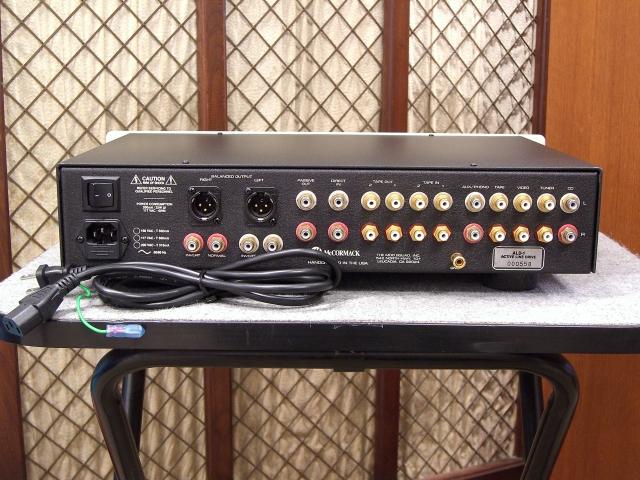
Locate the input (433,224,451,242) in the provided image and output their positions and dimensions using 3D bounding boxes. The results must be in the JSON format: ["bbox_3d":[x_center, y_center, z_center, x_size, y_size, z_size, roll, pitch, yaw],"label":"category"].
[{"bbox_3d":[0.098,-0.004,0.675,0.015,0.015,0.013,0,12,-1],"label":"input"}]

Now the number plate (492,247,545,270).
[{"bbox_3d":[0.161,0.015,0.688,0.042,0.019,0.002,0,13,-1],"label":"number plate"}]

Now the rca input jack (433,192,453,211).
[{"bbox_3d":[0.099,-0.029,0.677,0.015,0.015,0.012,1,12,0],"label":"rca input jack"}]

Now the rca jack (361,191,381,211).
[{"bbox_3d":[0.040,-0.030,0.671,0.015,0.015,0.013,0,13,-1],"label":"rca jack"}]

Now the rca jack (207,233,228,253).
[{"bbox_3d":[-0.083,0.004,0.679,0.016,0.016,0.011,0,13,-1],"label":"rca jack"}]

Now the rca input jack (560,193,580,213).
[{"bbox_3d":[0.201,-0.029,0.678,0.016,0.016,0.011,1,12,0],"label":"rca input jack"}]

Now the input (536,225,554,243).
[{"bbox_3d":[0.180,-0.004,0.676,0.015,0.015,0.013,0,12,-1],"label":"input"}]

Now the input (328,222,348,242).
[{"bbox_3d":[0.015,-0.005,0.682,0.016,0.016,0.011,1,12,0],"label":"input"}]

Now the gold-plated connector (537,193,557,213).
[{"bbox_3d":[0.181,-0.029,0.673,0.015,0.015,0.013,0,13,-1],"label":"gold-plated connector"}]

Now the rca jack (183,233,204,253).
[{"bbox_3d":[-0.101,0.003,0.676,0.016,0.016,0.011,0,12,-1],"label":"rca jack"}]

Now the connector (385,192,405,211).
[{"bbox_3d":[0.060,-0.029,0.669,0.015,0.015,0.013,0,12,-1],"label":"connector"}]

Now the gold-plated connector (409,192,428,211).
[{"bbox_3d":[0.080,-0.030,0.677,0.015,0.015,0.012,1,12,0],"label":"gold-plated connector"}]

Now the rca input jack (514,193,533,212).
[{"bbox_3d":[0.163,-0.029,0.677,0.015,0.015,0.012,1,12,0],"label":"rca input jack"}]

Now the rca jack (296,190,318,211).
[{"bbox_3d":[-0.011,-0.030,0.670,0.016,0.016,0.011,0,12,-1],"label":"rca jack"}]

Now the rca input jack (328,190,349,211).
[{"bbox_3d":[0.015,-0.030,0.672,0.016,0.016,0.011,0,13,-1],"label":"rca input jack"}]

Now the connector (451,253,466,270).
[{"bbox_3d":[0.111,0.016,0.679,0.010,0.010,0.015,0,12,-1],"label":"connector"}]

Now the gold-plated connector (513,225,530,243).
[{"bbox_3d":[0.162,-0.004,0.678,0.015,0.015,0.013,0,13,-1],"label":"gold-plated connector"}]

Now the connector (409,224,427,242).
[{"bbox_3d":[0.079,-0.004,0.682,0.015,0.015,0.012,1,12,0],"label":"connector"}]

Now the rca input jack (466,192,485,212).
[{"bbox_3d":[0.123,-0.029,0.671,0.016,0.016,0.011,0,12,-1],"label":"rca input jack"}]

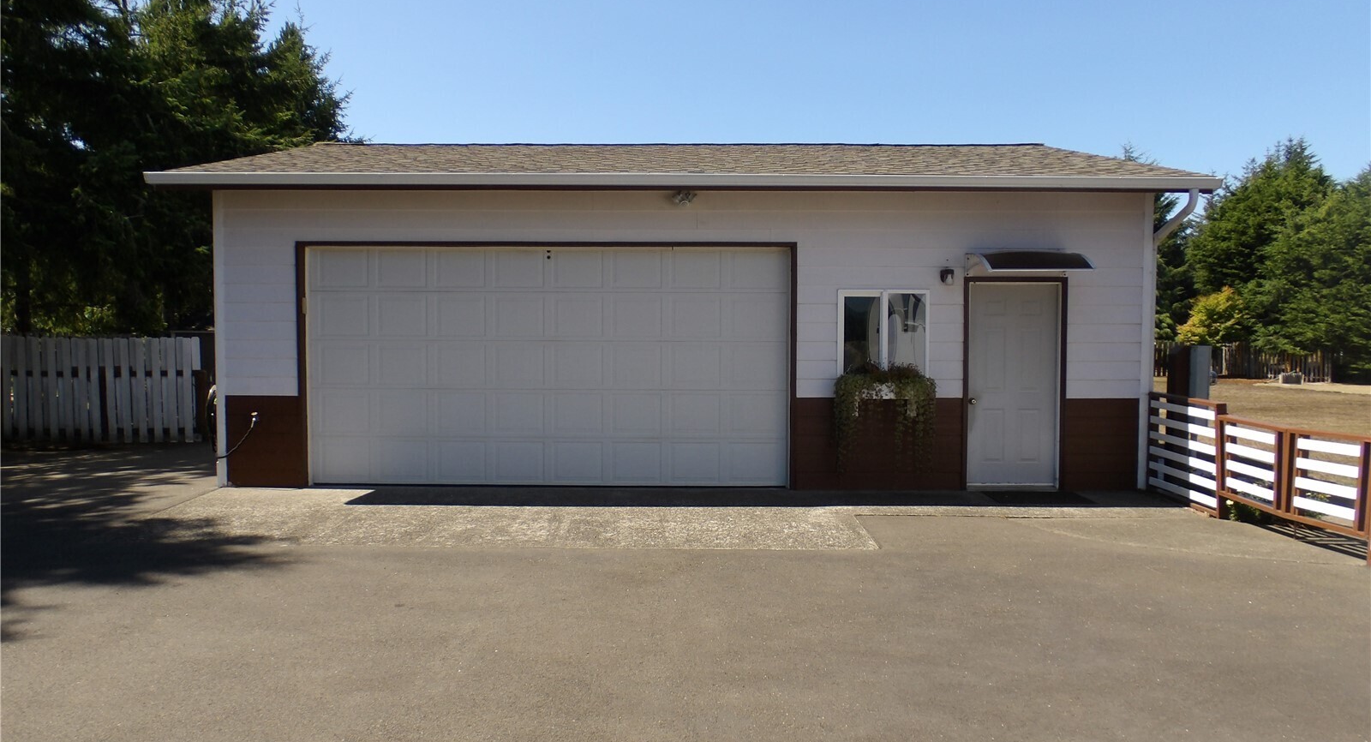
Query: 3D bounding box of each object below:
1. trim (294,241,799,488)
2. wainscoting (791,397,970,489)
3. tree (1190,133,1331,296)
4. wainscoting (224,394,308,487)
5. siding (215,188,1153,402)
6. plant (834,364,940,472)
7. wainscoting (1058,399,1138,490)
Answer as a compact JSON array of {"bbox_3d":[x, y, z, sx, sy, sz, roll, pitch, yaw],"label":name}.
[{"bbox_3d":[-1.404,-0.058,9.644,5.074,2.491,0.120,0,3,0],"label":"trim"},{"bbox_3d":[1.960,0.734,9.639,1.721,0.941,0.050,0,3,0],"label":"wainscoting"},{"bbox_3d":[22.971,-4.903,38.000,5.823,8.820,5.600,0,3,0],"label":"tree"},{"bbox_3d":[-4.254,0.712,9.668,0.849,0.939,0.050,0,3,0],"label":"wainscoting"},{"bbox_3d":[-0.040,-0.767,9.606,9.416,2.126,0.100,0,3,0],"label":"siding"},{"bbox_3d":[1.940,0.435,9.420,1.018,1.064,0.380,0,3,0],"label":"plant"},{"bbox_3d":[4.182,0.741,9.628,0.799,0.935,0.050,0,3,0],"label":"wainscoting"}]

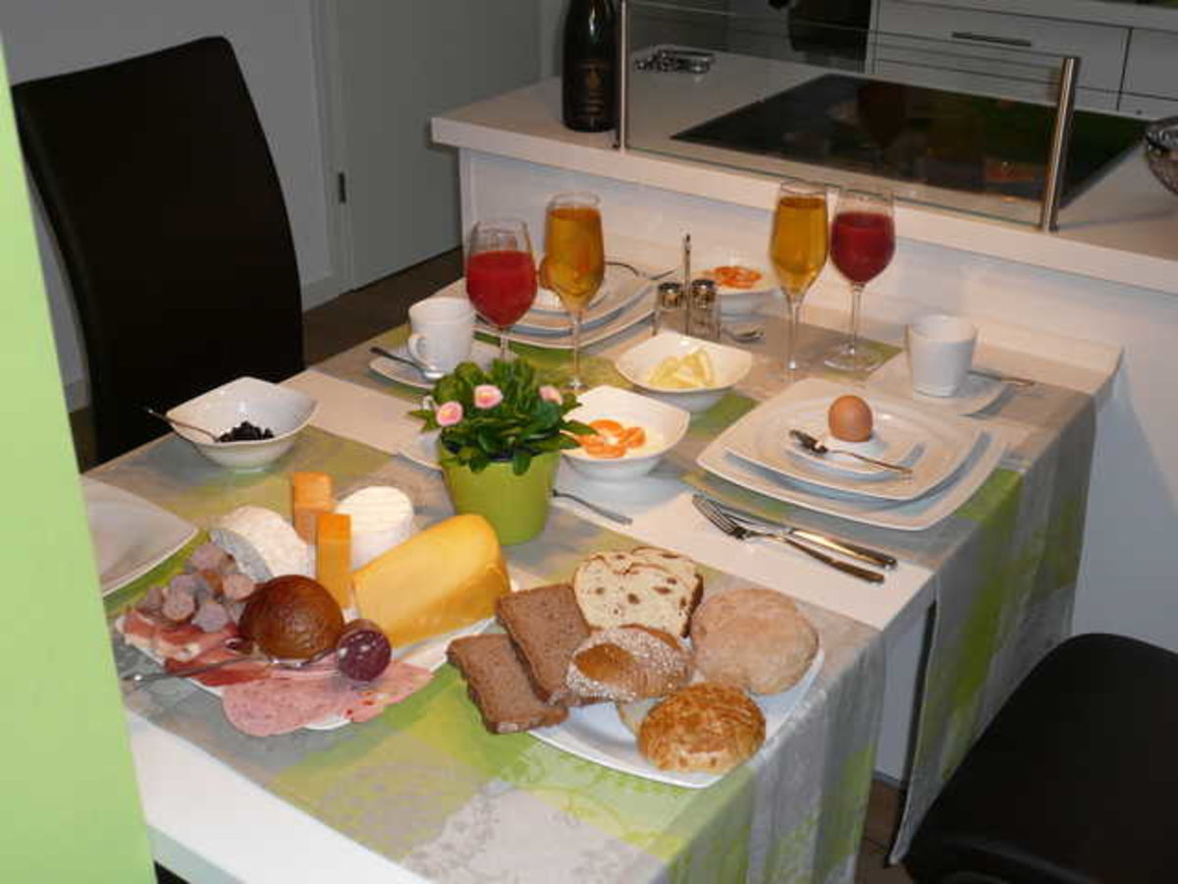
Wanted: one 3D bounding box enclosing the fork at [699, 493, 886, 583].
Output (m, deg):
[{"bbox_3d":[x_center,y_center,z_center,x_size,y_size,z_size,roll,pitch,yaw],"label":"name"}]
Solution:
[{"bbox_3d":[0.180,0.095,1.348,0.212,0.020,0.024,20,33,34],"label":"fork"}]

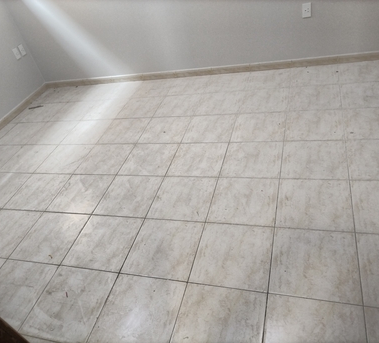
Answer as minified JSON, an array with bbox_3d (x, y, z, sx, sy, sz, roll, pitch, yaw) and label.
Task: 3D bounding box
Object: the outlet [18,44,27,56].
[{"bbox_3d":[-1.915,-1.392,3.936,0.010,0.117,0.073,1,41,20],"label":"outlet"}]

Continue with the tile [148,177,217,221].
[{"bbox_3d":[-0.038,0.183,2.350,0.415,0.010,0.415,1,41,20],"label":"tile"}]

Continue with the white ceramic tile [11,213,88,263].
[{"bbox_3d":[-0.935,0.445,2.338,0.415,0.010,0.415,1,41,20],"label":"white ceramic tile"}]

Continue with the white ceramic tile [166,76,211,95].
[{"bbox_3d":[0.003,-0.881,3.515,0.400,0.010,0.400,1,41,20],"label":"white ceramic tile"}]

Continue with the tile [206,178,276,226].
[{"bbox_3d":[0.340,0.179,2.115,0.400,0.010,0.400,1,41,20],"label":"tile"}]

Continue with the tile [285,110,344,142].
[{"bbox_3d":[0.925,-0.340,2.547,0.400,0.010,0.400,1,41,20],"label":"tile"}]

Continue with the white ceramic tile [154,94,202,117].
[{"bbox_3d":[-0.100,-0.646,3.378,0.415,0.010,0.415,1,41,20],"label":"white ceramic tile"}]

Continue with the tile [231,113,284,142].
[{"bbox_3d":[0.548,-0.345,2.681,0.400,0.010,0.400,1,41,20],"label":"tile"}]

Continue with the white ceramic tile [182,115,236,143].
[{"bbox_3d":[0.179,-0.370,2.949,0.417,0.010,0.417,1,41,20],"label":"white ceramic tile"}]

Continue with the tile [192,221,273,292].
[{"bbox_3d":[0.245,0.460,1.914,0.417,0.010,0.417,1,41,20],"label":"tile"}]

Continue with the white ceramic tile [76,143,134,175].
[{"bbox_3d":[-0.714,-0.103,2.929,0.415,0.010,0.415,1,41,20],"label":"white ceramic tile"}]

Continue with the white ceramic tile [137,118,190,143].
[{"bbox_3d":[-0.205,-0.356,2.949,0.400,0.010,0.400,1,41,20],"label":"white ceramic tile"}]

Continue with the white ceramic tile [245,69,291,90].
[{"bbox_3d":[0.797,-0.908,3.391,0.415,0.010,0.407,1,41,20],"label":"white ceramic tile"}]

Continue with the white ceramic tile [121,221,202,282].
[{"bbox_3d":[-0.151,0.455,2.056,0.417,0.010,0.417,1,41,20],"label":"white ceramic tile"}]

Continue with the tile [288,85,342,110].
[{"bbox_3d":[1.080,-0.628,2.954,0.415,0.010,0.415,1,41,20],"label":"tile"}]

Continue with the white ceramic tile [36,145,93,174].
[{"bbox_3d":[-1.064,-0.105,2.933,0.400,0.010,0.400,1,41,20],"label":"white ceramic tile"}]

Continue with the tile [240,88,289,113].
[{"bbox_3d":[0.653,-0.608,2.965,0.400,0.010,0.400,1,41,20],"label":"tile"}]

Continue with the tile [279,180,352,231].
[{"bbox_3d":[0.750,0.191,2.071,0.417,0.010,0.417,1,41,20],"label":"tile"}]

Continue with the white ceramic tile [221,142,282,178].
[{"bbox_3d":[0.465,-0.090,2.510,0.417,0.010,0.417,1,41,20],"label":"white ceramic tile"}]

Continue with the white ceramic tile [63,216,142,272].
[{"bbox_3d":[-0.546,0.449,2.197,0.417,0.010,0.417,1,41,20],"label":"white ceramic tile"}]

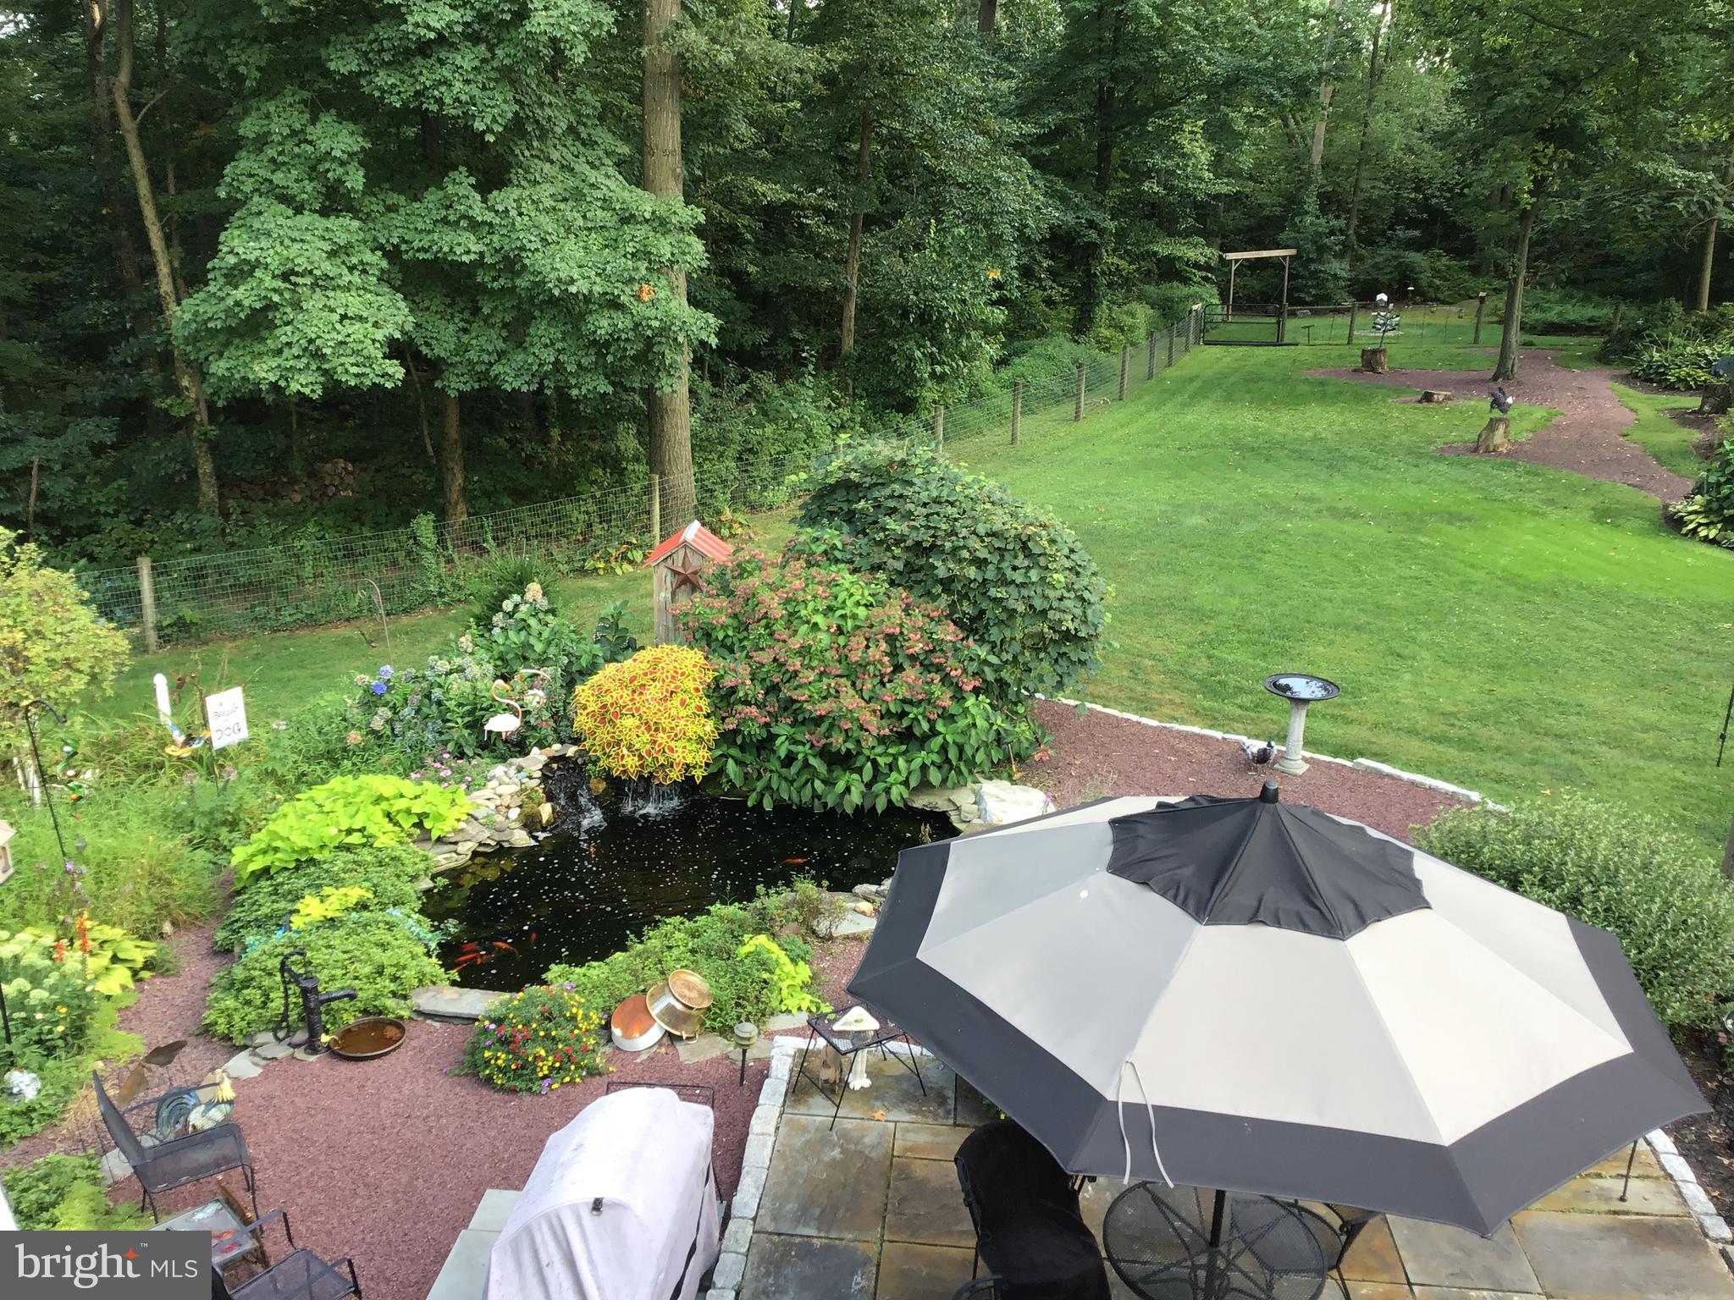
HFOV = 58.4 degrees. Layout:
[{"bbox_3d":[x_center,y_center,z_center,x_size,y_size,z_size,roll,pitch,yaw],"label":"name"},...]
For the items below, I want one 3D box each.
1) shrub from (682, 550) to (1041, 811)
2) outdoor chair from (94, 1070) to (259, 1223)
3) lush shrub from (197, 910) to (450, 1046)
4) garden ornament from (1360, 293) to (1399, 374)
[{"bbox_3d":[-0.020,0.128,12.720,2.800,1.650,2.200,0,19,0],"label":"shrub"},{"bbox_3d":[-3.298,2.403,7.405,0.610,0.910,0.470,-9,21,-29],"label":"outdoor chair"},{"bbox_3d":[-3.200,1.913,9.398,1.350,0.450,0.920,0,19,0],"label":"lush shrub"},{"bbox_3d":[13.703,-8.454,41.500,0.780,2.150,0.700,5,19,11],"label":"garden ornament"}]

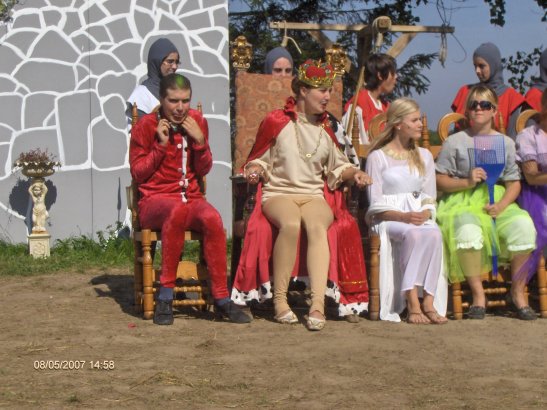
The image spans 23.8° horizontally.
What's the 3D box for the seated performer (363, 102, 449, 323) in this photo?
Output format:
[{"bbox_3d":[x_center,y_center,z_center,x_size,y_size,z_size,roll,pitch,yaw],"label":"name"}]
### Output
[{"bbox_3d":[0.730,-0.007,7.110,0.450,1.220,0.740,-1,3,-15],"label":"seated performer"}]

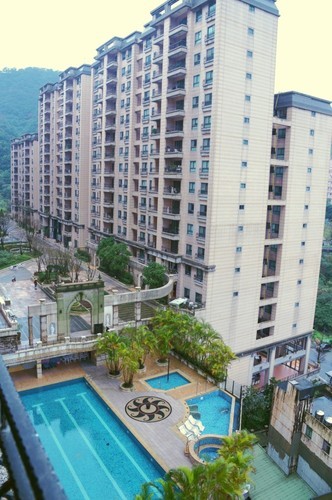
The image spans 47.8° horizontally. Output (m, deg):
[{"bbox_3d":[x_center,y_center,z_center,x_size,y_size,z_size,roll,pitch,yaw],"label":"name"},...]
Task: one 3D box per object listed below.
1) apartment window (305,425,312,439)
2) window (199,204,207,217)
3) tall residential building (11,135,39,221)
[{"bbox_3d":[17.884,22.778,47.000,0.180,1.180,1.070,-2,11,-24],"label":"apartment window"},{"bbox_3d":[5.351,-5.548,52.870,0.200,1.480,1.450,-4,11,-31],"label":"window"},{"bbox_3d":[-47.938,-27.125,147.028,17.000,32.000,36.000,-4,12,-34],"label":"tall residential building"}]

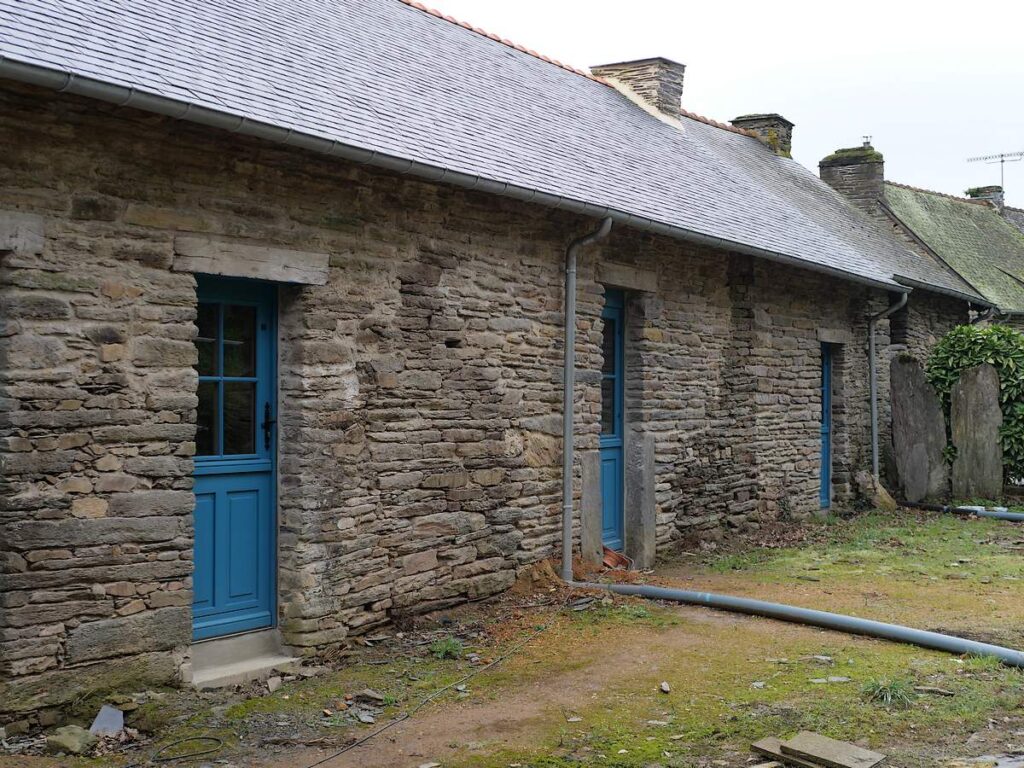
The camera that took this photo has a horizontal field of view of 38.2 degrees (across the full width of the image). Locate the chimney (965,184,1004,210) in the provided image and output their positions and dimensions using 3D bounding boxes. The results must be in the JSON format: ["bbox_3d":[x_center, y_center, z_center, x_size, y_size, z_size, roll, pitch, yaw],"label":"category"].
[{"bbox_3d":[10.598,-4.116,33.000,0.620,0.600,0.530,0,-1,42],"label":"chimney"}]

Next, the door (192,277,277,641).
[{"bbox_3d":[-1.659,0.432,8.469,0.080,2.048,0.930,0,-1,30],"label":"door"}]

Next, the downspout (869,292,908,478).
[{"bbox_3d":[4.853,0.024,18.988,0.450,2.389,0.110,0,-1,30],"label":"downspout"}]

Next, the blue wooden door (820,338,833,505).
[{"bbox_3d":[3.689,0.519,17.836,0.080,2.021,0.920,0,-1,30],"label":"blue wooden door"}]

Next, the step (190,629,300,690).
[{"bbox_3d":[-1.556,1.568,8.446,0.240,0.224,0.930,0,-1,30],"label":"step"}]

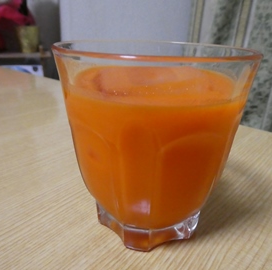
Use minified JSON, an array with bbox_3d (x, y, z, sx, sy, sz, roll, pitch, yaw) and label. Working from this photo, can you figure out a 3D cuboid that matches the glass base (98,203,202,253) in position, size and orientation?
[{"bbox_3d":[0.006,0.038,0.146,0.054,0.013,0.053,6,23,11],"label":"glass base"}]

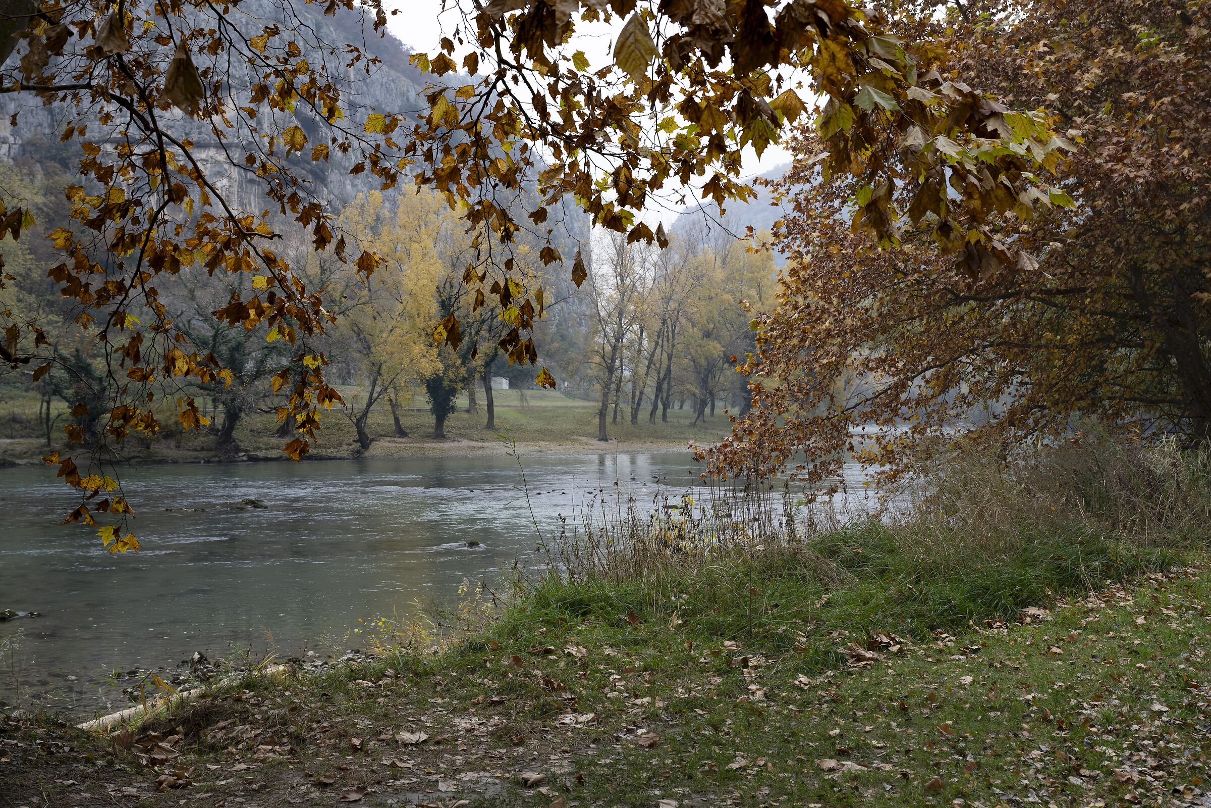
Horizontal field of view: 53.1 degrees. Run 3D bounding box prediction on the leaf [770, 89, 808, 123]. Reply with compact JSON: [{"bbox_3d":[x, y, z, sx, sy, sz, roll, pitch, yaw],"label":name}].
[{"bbox_3d":[0.711,-1.157,4.700,0.140,0.132,0.050,0,0,9],"label":"leaf"}]

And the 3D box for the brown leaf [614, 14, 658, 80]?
[{"bbox_3d":[0.077,-0.884,3.000,0.110,0.164,0.040,0,0,1],"label":"brown leaf"}]

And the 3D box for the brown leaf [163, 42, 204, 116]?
[{"bbox_3d":[-1.044,-0.804,3.000,0.103,0.183,0.045,0,0,-19],"label":"brown leaf"}]

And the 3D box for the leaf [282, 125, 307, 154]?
[{"bbox_3d":[-1.388,-1.180,5.400,0.114,0.131,0.040,0,0,-14],"label":"leaf"}]

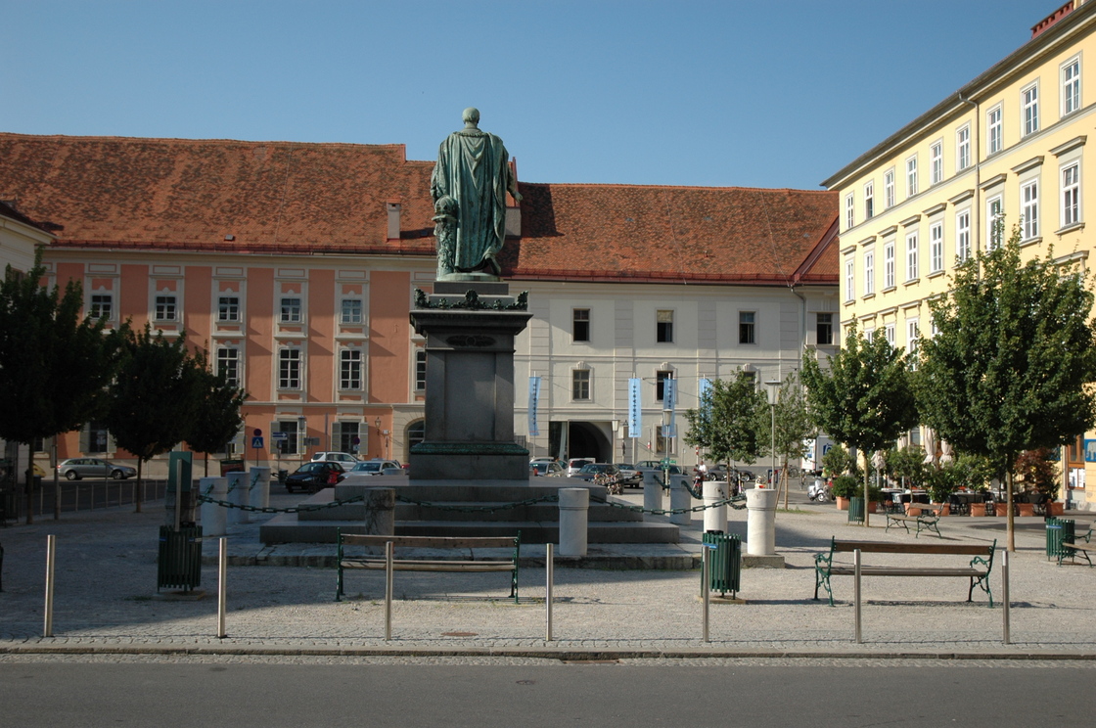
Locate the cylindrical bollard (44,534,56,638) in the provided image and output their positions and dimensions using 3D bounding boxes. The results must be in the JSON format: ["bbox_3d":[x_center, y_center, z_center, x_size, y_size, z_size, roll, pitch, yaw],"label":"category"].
[{"bbox_3d":[-4.419,1.973,10.780,0.065,0.900,0.065,1,-3,-6],"label":"cylindrical bollard"}]

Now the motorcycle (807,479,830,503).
[{"bbox_3d":[12.185,5.658,55.035,0.700,1.120,1.750,1,-4,-10],"label":"motorcycle"}]

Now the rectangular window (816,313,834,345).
[{"bbox_3d":[19.211,-2.408,84.303,1.129,2.179,0.200,0,-4,-2],"label":"rectangular window"}]

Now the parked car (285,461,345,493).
[{"bbox_3d":[-11.285,5.508,59.361,1.720,1.480,4.050,0,-3,15],"label":"parked car"}]

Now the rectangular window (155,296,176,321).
[{"bbox_3d":[-25.353,-3.668,80.700,1.380,1.620,0.200,1,-3,-7],"label":"rectangular window"}]

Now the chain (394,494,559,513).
[{"bbox_3d":[-1.094,2.150,18.750,2.541,0.310,0.080,1,-3,-6],"label":"chain"}]

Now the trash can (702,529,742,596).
[{"bbox_3d":[2.109,2.444,14.721,0.470,0.790,0.470,1,-3,0],"label":"trash can"}]

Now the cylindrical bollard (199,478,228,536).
[{"bbox_3d":[-5.948,2.549,21.601,0.485,1.025,0.485,1,-3,-6],"label":"cylindrical bollard"}]

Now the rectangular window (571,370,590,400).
[{"bbox_3d":[2.244,1.423,82.286,1.150,1.988,0.200,1,-4,-6],"label":"rectangular window"}]

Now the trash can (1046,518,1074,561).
[{"bbox_3d":[9.302,3.186,22.065,0.500,0.794,0.500,1,-3,0],"label":"trash can"}]

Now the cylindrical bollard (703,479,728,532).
[{"bbox_3d":[2.911,2.548,21.069,0.445,0.990,0.445,0,-4,0],"label":"cylindrical bollard"}]

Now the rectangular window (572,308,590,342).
[{"bbox_3d":[2.320,-2.735,86.075,1.212,2.466,0.250,1,-3,-6],"label":"rectangular window"}]

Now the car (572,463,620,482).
[{"bbox_3d":[2.471,5.695,60.962,1.740,1.450,4.300,0,-3,15],"label":"car"}]

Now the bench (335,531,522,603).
[{"bbox_3d":[-1.394,2.339,14.215,2.060,0.830,0.670,1,-3,-4],"label":"bench"}]

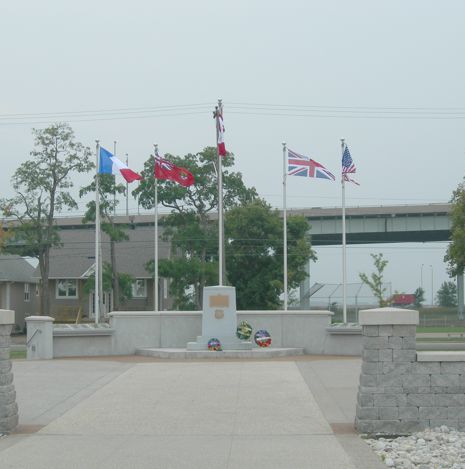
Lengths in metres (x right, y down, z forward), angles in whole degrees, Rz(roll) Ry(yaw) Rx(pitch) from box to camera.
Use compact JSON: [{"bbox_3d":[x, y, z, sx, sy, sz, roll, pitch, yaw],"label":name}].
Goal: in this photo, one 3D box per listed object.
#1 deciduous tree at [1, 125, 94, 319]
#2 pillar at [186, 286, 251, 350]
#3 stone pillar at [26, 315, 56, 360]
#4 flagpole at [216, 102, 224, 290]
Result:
[{"bbox_3d":[-8.306,-0.318,50.000,4.100,9.700,3.900,0,-3,0],"label":"deciduous tree"},{"bbox_3d":[-0.327,2.196,28.800,1.690,1.670,1.150,0,-3,1],"label":"pillar"},{"bbox_3d":[-5.203,2.790,29.700,0.750,1.130,0.720,0,-3,-11],"label":"stone pillar"},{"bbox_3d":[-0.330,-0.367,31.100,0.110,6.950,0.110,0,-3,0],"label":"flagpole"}]

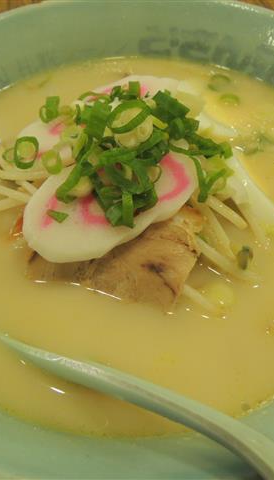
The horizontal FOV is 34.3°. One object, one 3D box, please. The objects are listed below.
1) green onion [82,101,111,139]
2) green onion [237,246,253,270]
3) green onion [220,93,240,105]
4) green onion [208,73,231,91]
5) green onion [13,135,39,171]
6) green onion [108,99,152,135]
[{"bbox_3d":[-0.015,-0.046,0.169,0.011,0.005,0.015,12,80,0],"label":"green onion"},{"bbox_3d":[0.039,0.007,0.158,0.005,0.005,0.009,14,57,11],"label":"green onion"},{"bbox_3d":[0.044,-0.067,0.212,0.009,0.004,0.007,5,55,5],"label":"green onion"},{"bbox_3d":[0.041,-0.078,0.220,0.011,0.004,0.010,4,55,4],"label":"green onion"},{"bbox_3d":[-0.044,-0.034,0.176,0.010,0.004,0.013,-6,84,-9],"label":"green onion"},{"bbox_3d":[-0.003,-0.046,0.166,0.018,0.005,0.011,-22,78,-5],"label":"green onion"}]

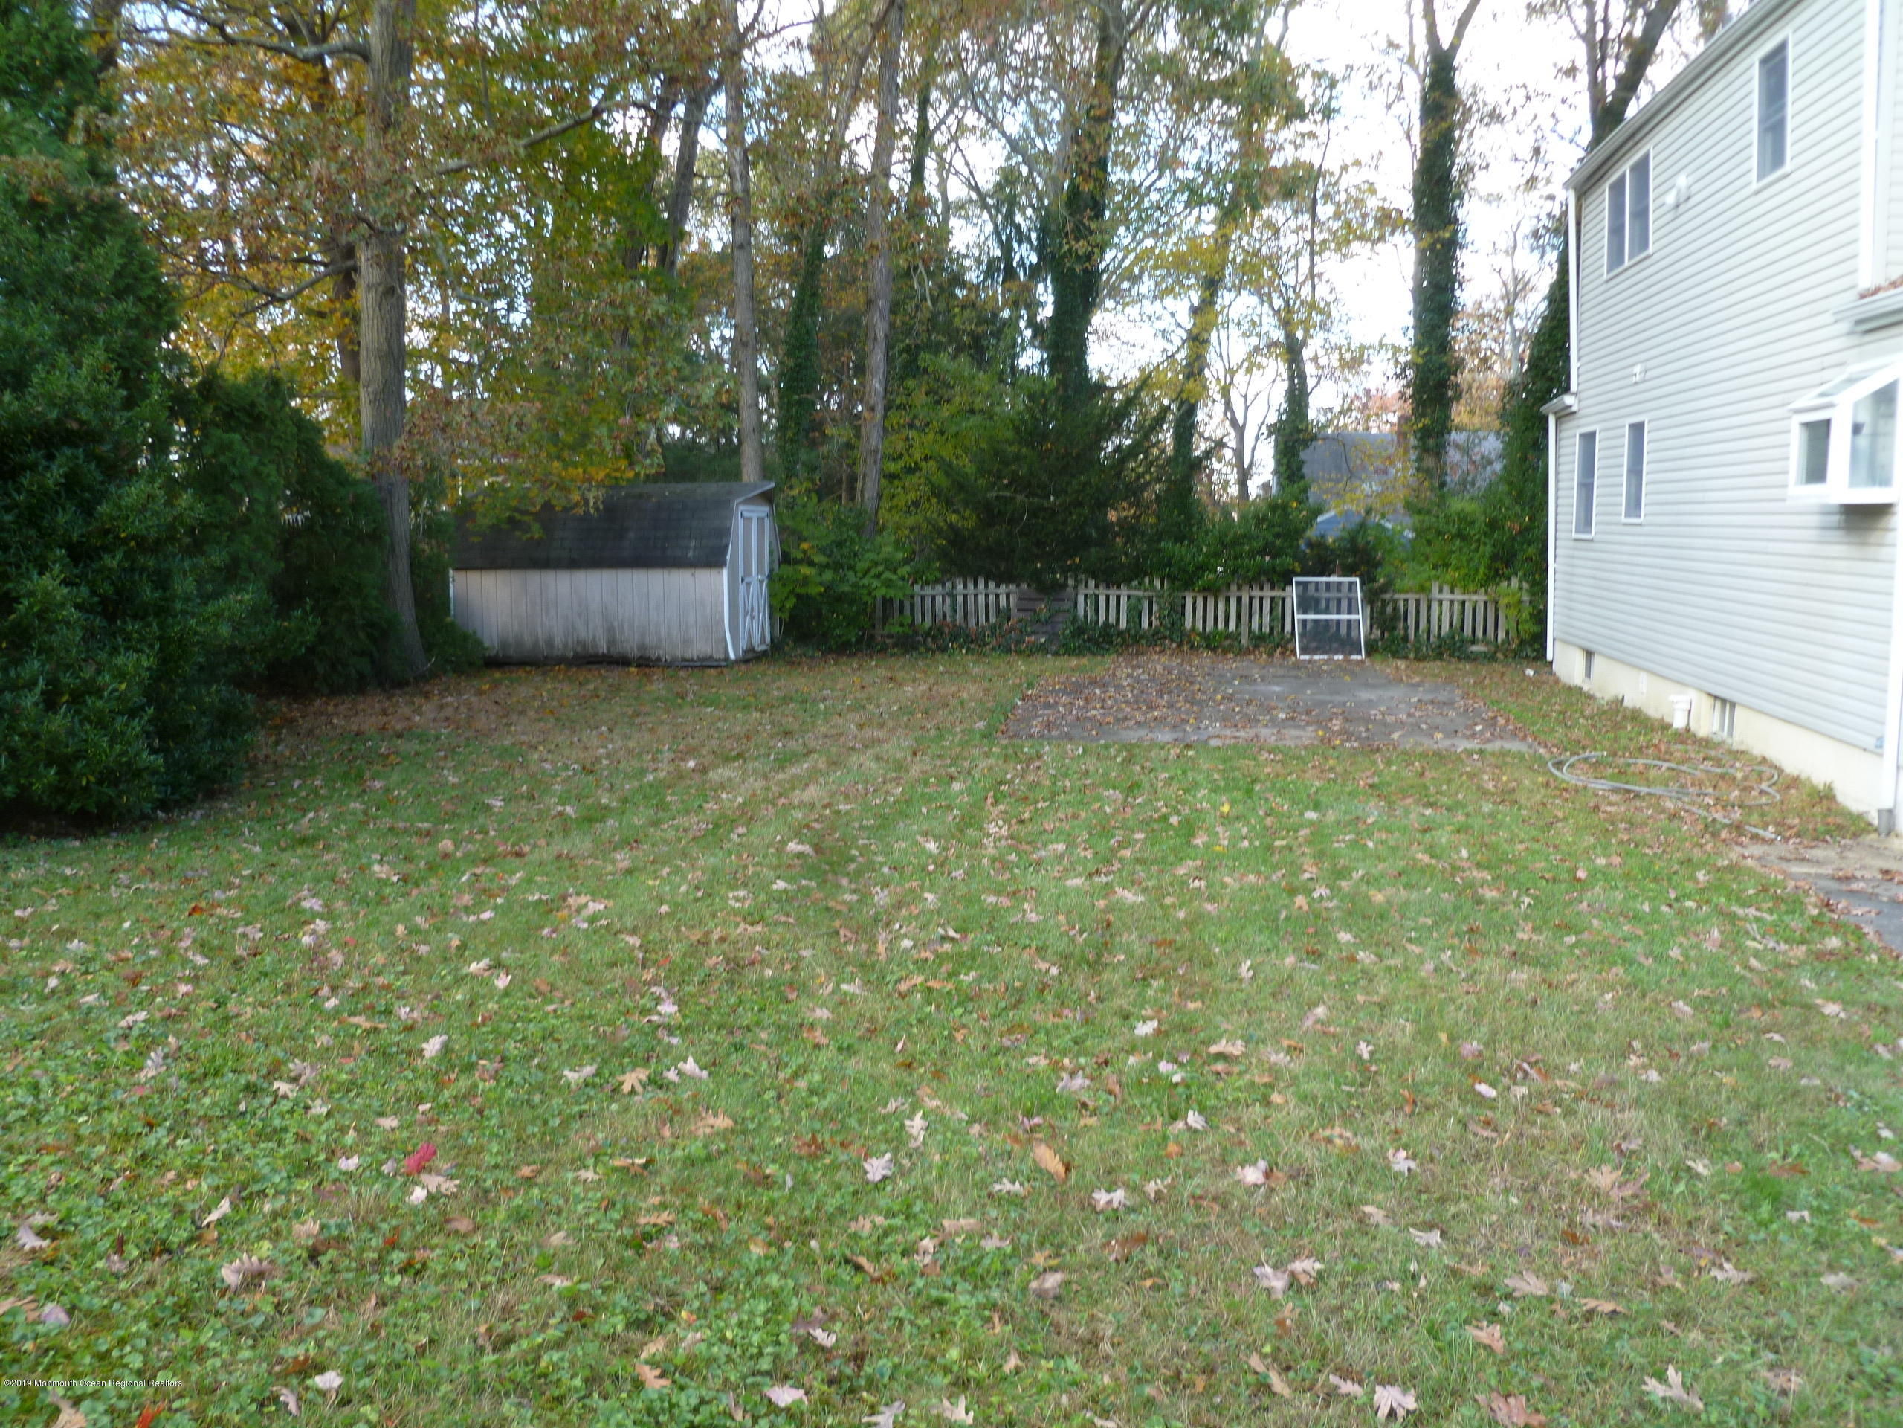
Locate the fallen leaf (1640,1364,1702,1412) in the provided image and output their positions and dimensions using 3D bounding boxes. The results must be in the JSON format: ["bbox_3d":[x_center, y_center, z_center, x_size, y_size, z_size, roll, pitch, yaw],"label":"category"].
[{"bbox_3d":[1.418,1.328,3.024,0.105,0.020,0.150,0,7,3],"label":"fallen leaf"}]

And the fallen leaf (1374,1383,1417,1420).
[{"bbox_3d":[0.862,1.336,2.989,0.085,0.020,0.120,2,8,16],"label":"fallen leaf"}]

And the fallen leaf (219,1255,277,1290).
[{"bbox_3d":[-1.599,1.278,3.504,0.130,0.030,0.100,0,7,0],"label":"fallen leaf"}]

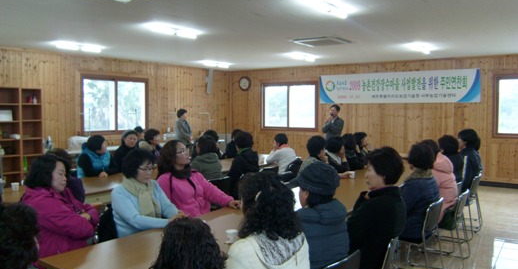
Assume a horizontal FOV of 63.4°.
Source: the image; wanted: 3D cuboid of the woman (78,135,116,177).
[{"bbox_3d":[-1.842,0.633,5.132,0.750,1.228,0.510,2,4,31],"label":"woman"}]

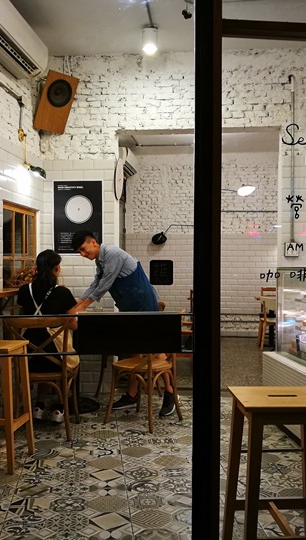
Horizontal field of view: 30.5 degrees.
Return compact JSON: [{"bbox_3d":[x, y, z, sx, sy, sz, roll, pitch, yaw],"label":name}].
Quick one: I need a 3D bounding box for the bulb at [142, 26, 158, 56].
[{"bbox_3d":[-0.021,-1.892,4.650,0.120,0.200,0.120,0,0,0],"label":"bulb"}]

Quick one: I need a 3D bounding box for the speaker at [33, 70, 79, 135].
[{"bbox_3d":[-0.918,-1.538,5.121,0.315,0.525,0.210,0,27,-37],"label":"speaker"}]

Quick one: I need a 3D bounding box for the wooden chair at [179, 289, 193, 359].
[{"bbox_3d":[0.500,0.725,8.300,0.450,0.880,0.430,0,0,0],"label":"wooden chair"}]

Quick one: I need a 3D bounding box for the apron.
[{"bbox_3d":[-0.150,0.215,4.620,0.330,0.560,0.380,-13,0,-18],"label":"apron"}]

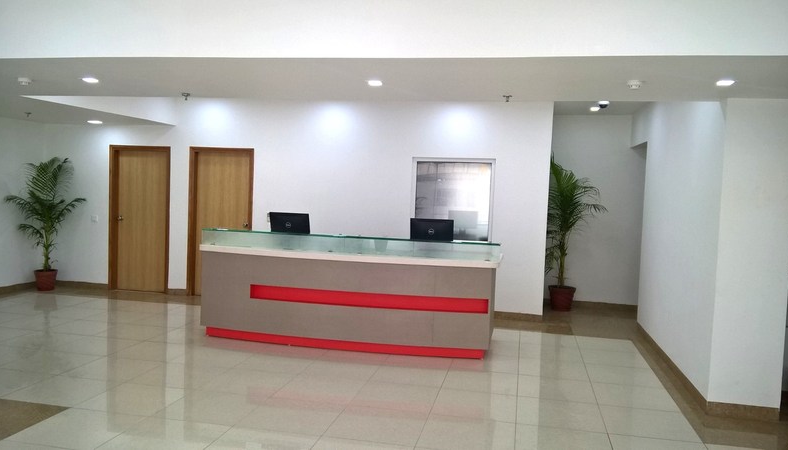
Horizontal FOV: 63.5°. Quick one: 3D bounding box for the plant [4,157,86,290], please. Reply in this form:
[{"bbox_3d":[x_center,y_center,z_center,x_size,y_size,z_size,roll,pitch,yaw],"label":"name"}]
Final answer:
[{"bbox_3d":[-4.792,0.002,8.759,0.830,1.840,0.800,3,3,12],"label":"plant"}]

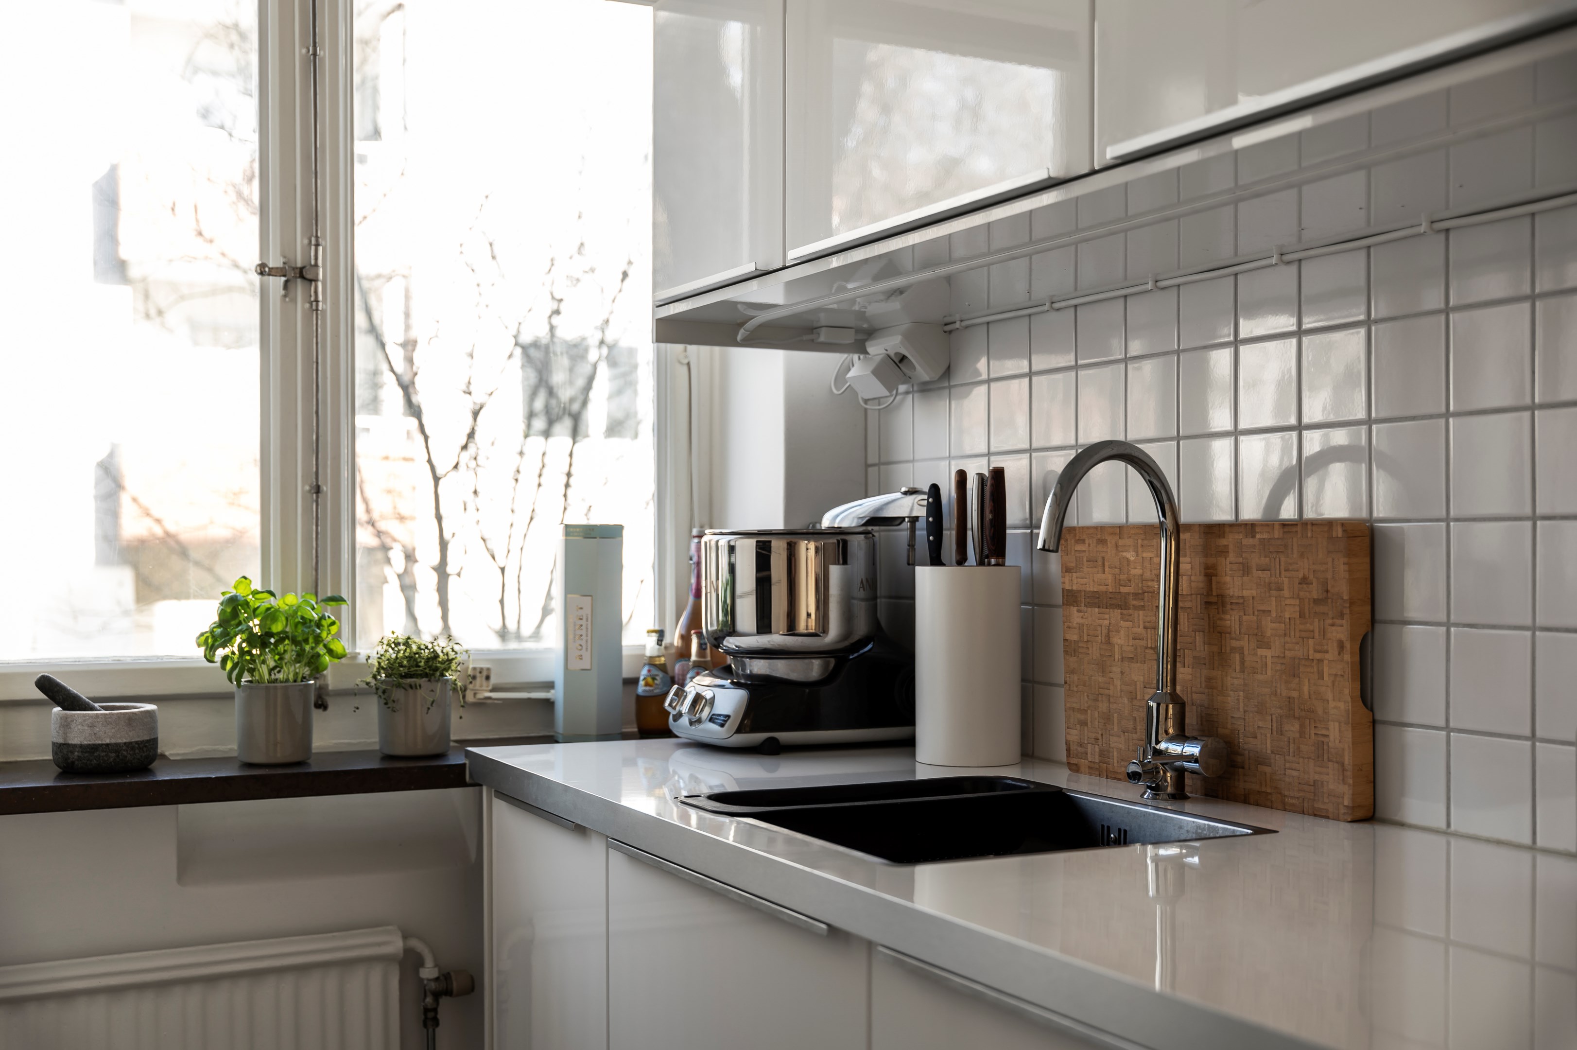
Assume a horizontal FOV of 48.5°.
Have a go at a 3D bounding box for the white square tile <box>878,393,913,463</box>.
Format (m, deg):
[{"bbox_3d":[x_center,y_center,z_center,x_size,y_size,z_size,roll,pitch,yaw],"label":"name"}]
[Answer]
[{"bbox_3d":[0.160,-0.143,2.611,0.008,0.098,0.096,1,-1,-27],"label":"white square tile"}]

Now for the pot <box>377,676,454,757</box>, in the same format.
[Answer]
[{"bbox_3d":[-0.535,0.272,2.497,0.105,0.105,0.105,0,-1,0],"label":"pot"}]

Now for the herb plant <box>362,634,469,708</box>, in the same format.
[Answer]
[{"bbox_3d":[-0.532,0.208,2.498,0.148,0.105,0.136,1,-1,-27],"label":"herb plant"}]

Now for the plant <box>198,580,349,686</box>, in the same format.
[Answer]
[{"bbox_3d":[-0.706,0.145,2.398,0.197,0.147,0.177,1,-1,-27],"label":"plant"}]

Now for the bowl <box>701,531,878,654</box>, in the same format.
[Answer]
[{"bbox_3d":[0.003,0.094,2.446,0.244,0.171,0.244,0,-1,0],"label":"bowl"}]

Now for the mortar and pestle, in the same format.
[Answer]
[{"bbox_3d":[-0.917,0.264,2.321,0.152,0.122,0.131,1,-1,-27],"label":"mortar and pestle"}]

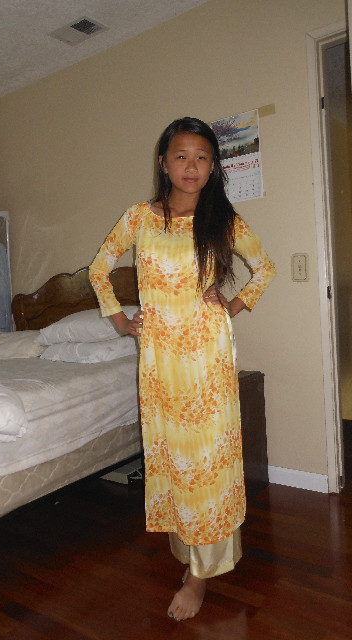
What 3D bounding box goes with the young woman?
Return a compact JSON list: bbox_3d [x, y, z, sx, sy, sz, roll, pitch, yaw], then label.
[{"bbox_3d":[0.018,0.113,1.667,0.590,1.530,0.370,-3,2,12],"label":"young woman"}]

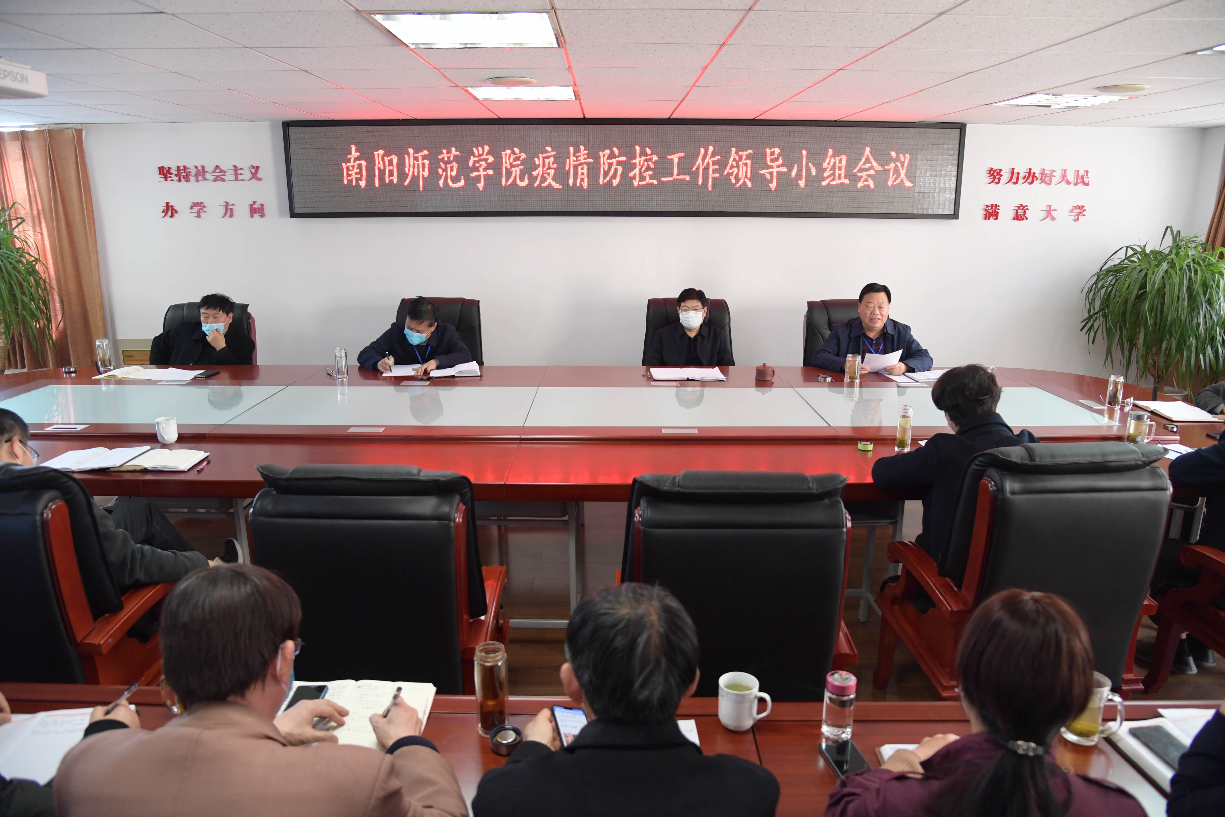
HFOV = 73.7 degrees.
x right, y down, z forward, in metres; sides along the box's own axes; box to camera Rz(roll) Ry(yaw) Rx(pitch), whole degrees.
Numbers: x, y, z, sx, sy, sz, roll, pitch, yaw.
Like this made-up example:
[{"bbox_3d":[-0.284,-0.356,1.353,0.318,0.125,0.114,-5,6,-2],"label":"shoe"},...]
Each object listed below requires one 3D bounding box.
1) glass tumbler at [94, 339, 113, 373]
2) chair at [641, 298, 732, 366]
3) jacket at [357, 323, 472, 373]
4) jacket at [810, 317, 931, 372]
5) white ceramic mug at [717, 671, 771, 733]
[{"bbox_3d":[-2.895,-0.301,4.646,0.066,0.178,0.066,0,14,0],"label":"glass tumbler"},{"bbox_3d":[0.491,-0.135,5.510,0.610,1.140,0.690,0,14,0],"label":"chair"},{"bbox_3d":[-1.169,-0.231,4.892,0.660,0.570,0.500,0,14,0],"label":"jacket"},{"bbox_3d":[1.534,-0.244,4.908,0.680,0.600,0.500,2,14,6],"label":"jacket"},{"bbox_3d":[0.276,0.610,1.691,0.109,0.100,0.083,4,15,14],"label":"white ceramic mug"}]

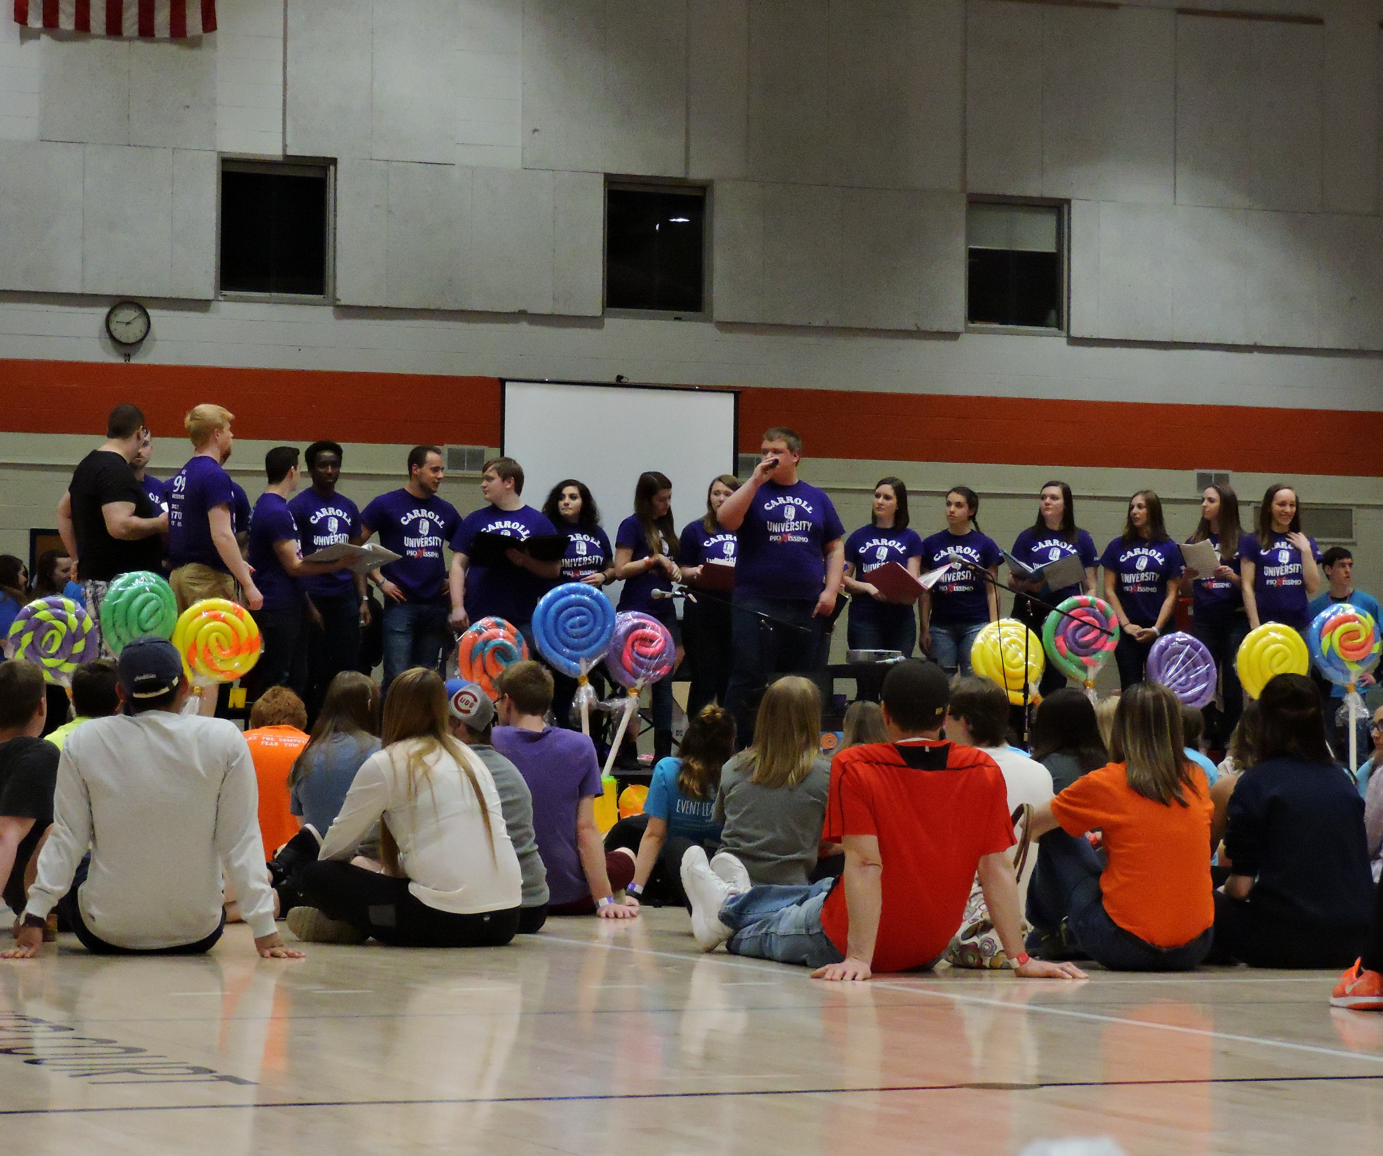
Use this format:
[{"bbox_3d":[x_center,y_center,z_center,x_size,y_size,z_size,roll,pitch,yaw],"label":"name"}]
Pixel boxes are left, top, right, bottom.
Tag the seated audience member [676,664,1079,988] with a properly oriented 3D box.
[{"bbox_3d":[0.460,0.620,11.850,0.820,0.810,1.550,1,-2,-12],"label":"seated audience member"}]

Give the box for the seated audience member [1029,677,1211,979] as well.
[{"bbox_3d":[1.179,0.677,12.300,0.450,0.780,0.640,1,-2,-24],"label":"seated audience member"}]

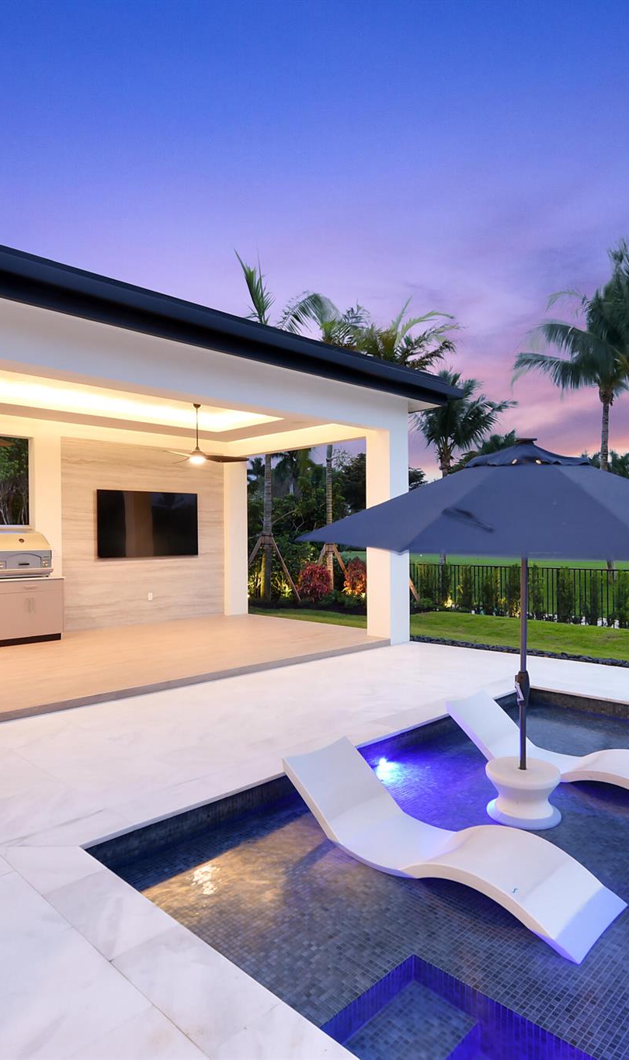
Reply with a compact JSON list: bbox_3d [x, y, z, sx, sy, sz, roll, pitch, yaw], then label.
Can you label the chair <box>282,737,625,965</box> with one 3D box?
[{"bbox_3d":[0.682,1.718,3.542,1.880,0.550,0.580,-1,-1,45],"label":"chair"}]

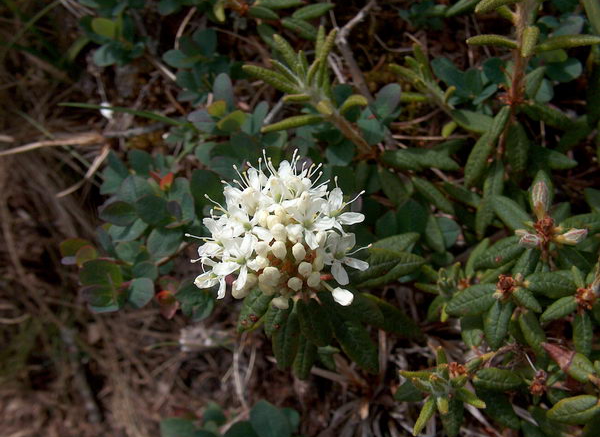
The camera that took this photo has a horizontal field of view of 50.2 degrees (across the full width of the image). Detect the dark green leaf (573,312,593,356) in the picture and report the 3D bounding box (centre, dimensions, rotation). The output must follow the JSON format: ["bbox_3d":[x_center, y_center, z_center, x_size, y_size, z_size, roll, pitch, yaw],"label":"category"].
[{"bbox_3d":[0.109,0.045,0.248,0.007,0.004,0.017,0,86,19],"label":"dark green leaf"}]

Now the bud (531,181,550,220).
[{"bbox_3d":[0.107,-0.008,0.285,0.007,0.018,0.007,-2,14,0],"label":"bud"}]

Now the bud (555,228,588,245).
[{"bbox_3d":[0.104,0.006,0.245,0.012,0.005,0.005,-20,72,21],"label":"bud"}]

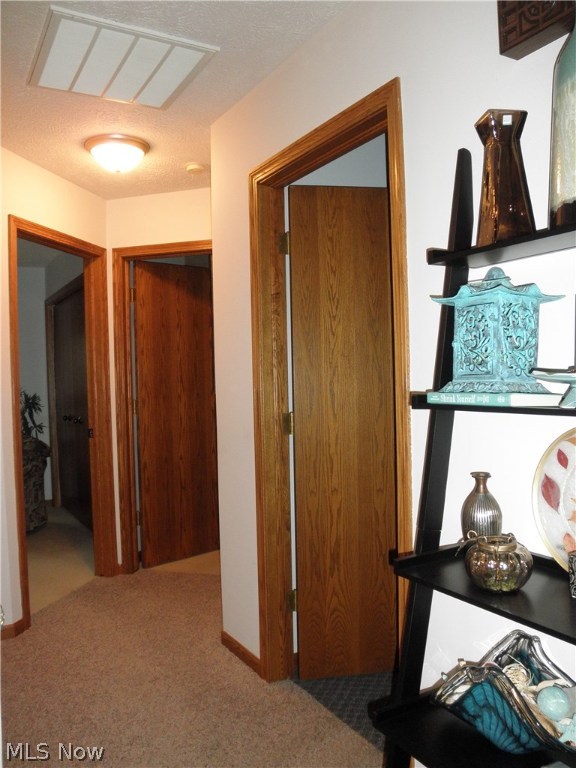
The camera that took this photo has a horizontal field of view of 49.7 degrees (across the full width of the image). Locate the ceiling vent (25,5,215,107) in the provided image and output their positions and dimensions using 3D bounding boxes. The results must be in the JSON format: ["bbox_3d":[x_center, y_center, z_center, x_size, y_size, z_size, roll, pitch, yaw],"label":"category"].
[{"bbox_3d":[-0.635,-1.177,2.325,0.565,0.027,0.580,-2,1,-30],"label":"ceiling vent"}]

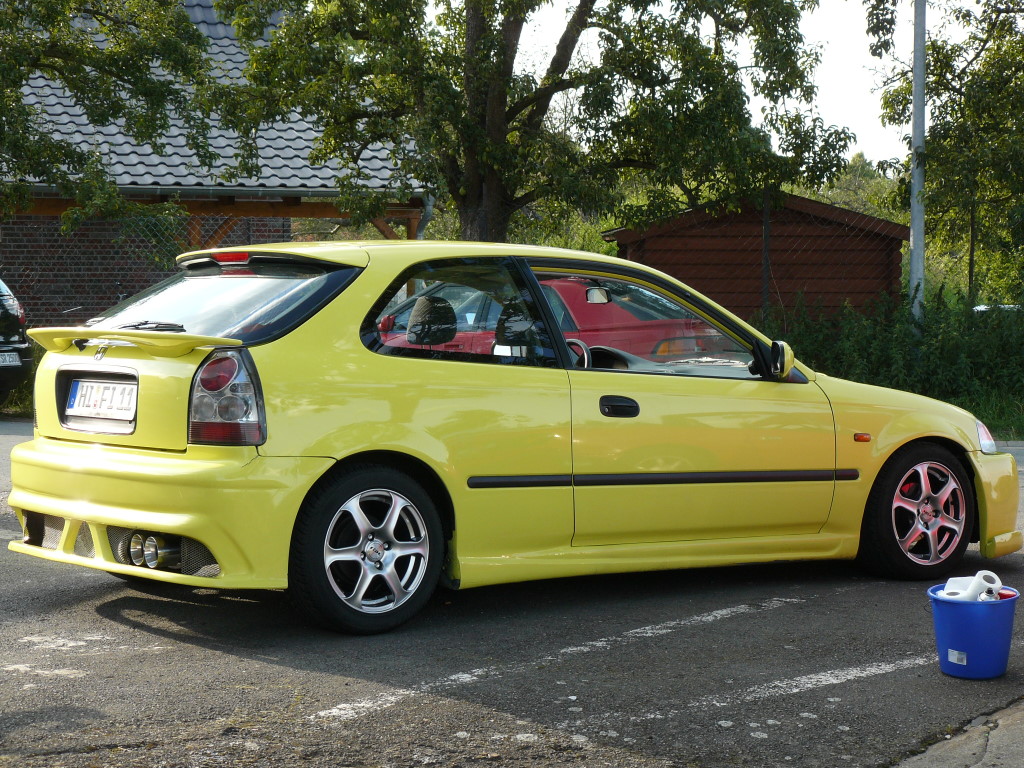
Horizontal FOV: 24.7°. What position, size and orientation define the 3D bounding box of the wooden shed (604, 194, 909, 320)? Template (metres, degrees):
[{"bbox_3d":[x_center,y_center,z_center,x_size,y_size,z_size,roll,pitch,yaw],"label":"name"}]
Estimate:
[{"bbox_3d":[2.469,-0.853,24.042,2.980,2.170,2.800,1,2,0],"label":"wooden shed"}]

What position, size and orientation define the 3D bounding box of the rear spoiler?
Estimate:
[{"bbox_3d":[-1.374,-0.144,8.023,0.220,0.095,1.470,-1,3,-37],"label":"rear spoiler"}]

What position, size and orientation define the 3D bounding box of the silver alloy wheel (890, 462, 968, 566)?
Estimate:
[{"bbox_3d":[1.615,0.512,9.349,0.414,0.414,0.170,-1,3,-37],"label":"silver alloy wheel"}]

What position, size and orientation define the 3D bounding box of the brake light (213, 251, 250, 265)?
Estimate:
[{"bbox_3d":[-0.986,-0.451,8.334,0.045,0.040,0.255,-1,3,-36],"label":"brake light"}]

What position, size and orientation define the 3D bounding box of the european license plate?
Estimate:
[{"bbox_3d":[-1.407,0.057,8.049,0.016,0.120,0.520,10,-4,-36],"label":"european license plate"}]

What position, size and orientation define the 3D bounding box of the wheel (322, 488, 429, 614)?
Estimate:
[{"bbox_3d":[-0.495,0.552,7.819,0.415,0.415,0.175,-1,3,-36],"label":"wheel"}]

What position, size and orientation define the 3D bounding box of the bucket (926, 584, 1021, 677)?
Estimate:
[{"bbox_3d":[1.421,0.770,7.194,0.280,0.237,0.280,0,3,0],"label":"bucket"}]

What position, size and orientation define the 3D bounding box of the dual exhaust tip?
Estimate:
[{"bbox_3d":[-1.157,0.552,7.706,0.120,0.105,0.205,-1,3,-36],"label":"dual exhaust tip"}]

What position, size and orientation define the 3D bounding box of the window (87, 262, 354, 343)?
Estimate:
[{"bbox_3d":[-1.096,-0.286,8.223,0.570,0.100,1.300,-34,21,-31],"label":"window"}]

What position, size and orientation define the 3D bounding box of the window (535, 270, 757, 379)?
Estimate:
[{"bbox_3d":[0.491,-0.218,8.521,0.960,0.452,0.060,-1,-22,-37],"label":"window"}]

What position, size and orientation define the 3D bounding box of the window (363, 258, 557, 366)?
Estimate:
[{"bbox_3d":[-0.193,-0.242,8.032,0.790,0.428,0.060,-1,-22,-37],"label":"window"}]

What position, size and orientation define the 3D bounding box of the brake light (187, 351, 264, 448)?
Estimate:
[{"bbox_3d":[-0.917,0.038,7.530,0.180,0.310,0.225,-1,3,-36],"label":"brake light"}]

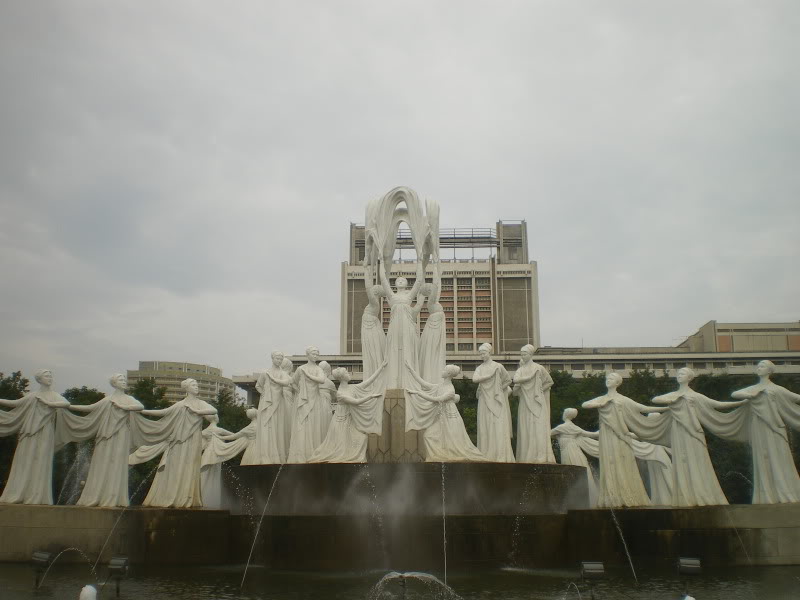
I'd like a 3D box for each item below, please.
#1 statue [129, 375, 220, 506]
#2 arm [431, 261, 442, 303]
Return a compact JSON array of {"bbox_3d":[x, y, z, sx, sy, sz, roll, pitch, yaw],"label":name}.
[{"bbox_3d":[-5.673,3.531,20.747,1.850,3.200,1.050,7,-15,-27],"label":"statue"},{"bbox_3d":[1.145,-0.515,25.755,0.280,1.350,0.260,11,-18,-36],"label":"arm"}]

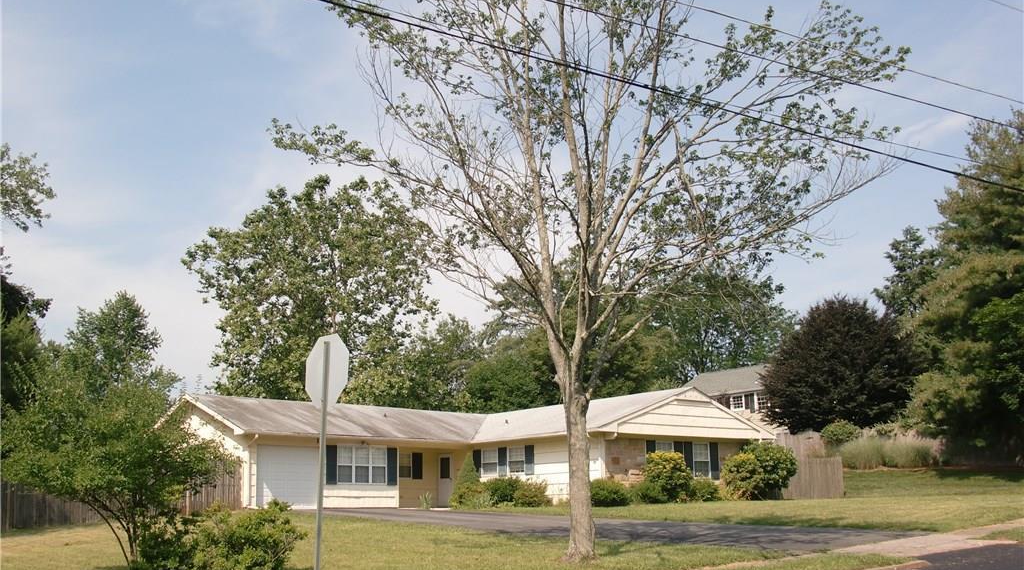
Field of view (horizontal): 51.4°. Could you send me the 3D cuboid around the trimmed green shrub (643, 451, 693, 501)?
[{"bbox_3d":[5.397,6.608,36.689,1.723,1.726,1.600,-1,-12,0],"label":"trimmed green shrub"}]

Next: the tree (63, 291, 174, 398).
[{"bbox_3d":[-20.697,6.253,54.979,6.300,12.091,6.000,-1,-12,0],"label":"tree"}]

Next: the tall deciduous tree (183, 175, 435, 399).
[{"bbox_3d":[-9.450,2.951,51.000,10.830,15.250,11.000,2,-12,-11],"label":"tall deciduous tree"}]

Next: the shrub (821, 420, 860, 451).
[{"bbox_3d":[17.884,8.313,58.000,1.960,1.860,2.100,-4,-13,17],"label":"shrub"}]

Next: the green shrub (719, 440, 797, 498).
[{"bbox_3d":[8.964,6.789,38.800,2.580,2.070,2.300,-3,-12,13],"label":"green shrub"}]

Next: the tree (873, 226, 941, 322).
[{"bbox_3d":[26.166,3.911,68.629,5.800,16.040,5.800,-1,-12,0],"label":"tree"}]

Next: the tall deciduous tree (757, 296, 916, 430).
[{"bbox_3d":[16.736,4.881,53.108,7.810,8.895,7.600,-1,-12,0],"label":"tall deciduous tree"}]

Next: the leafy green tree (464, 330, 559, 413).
[{"bbox_3d":[0.043,7.177,57.782,5.800,9.657,5.800,-1,-12,0],"label":"leafy green tree"}]

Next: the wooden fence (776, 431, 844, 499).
[{"bbox_3d":[13.195,7.995,47.000,3.860,2.860,0.300,8,-14,-33],"label":"wooden fence"}]

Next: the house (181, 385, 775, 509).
[{"bbox_3d":[-2.324,6.595,41.990,19.067,4.279,16.890,9,-16,-39],"label":"house"}]

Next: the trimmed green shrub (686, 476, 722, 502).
[{"bbox_3d":[6.794,7.188,37.600,1.210,0.890,1.150,-2,-12,10],"label":"trimmed green shrub"}]

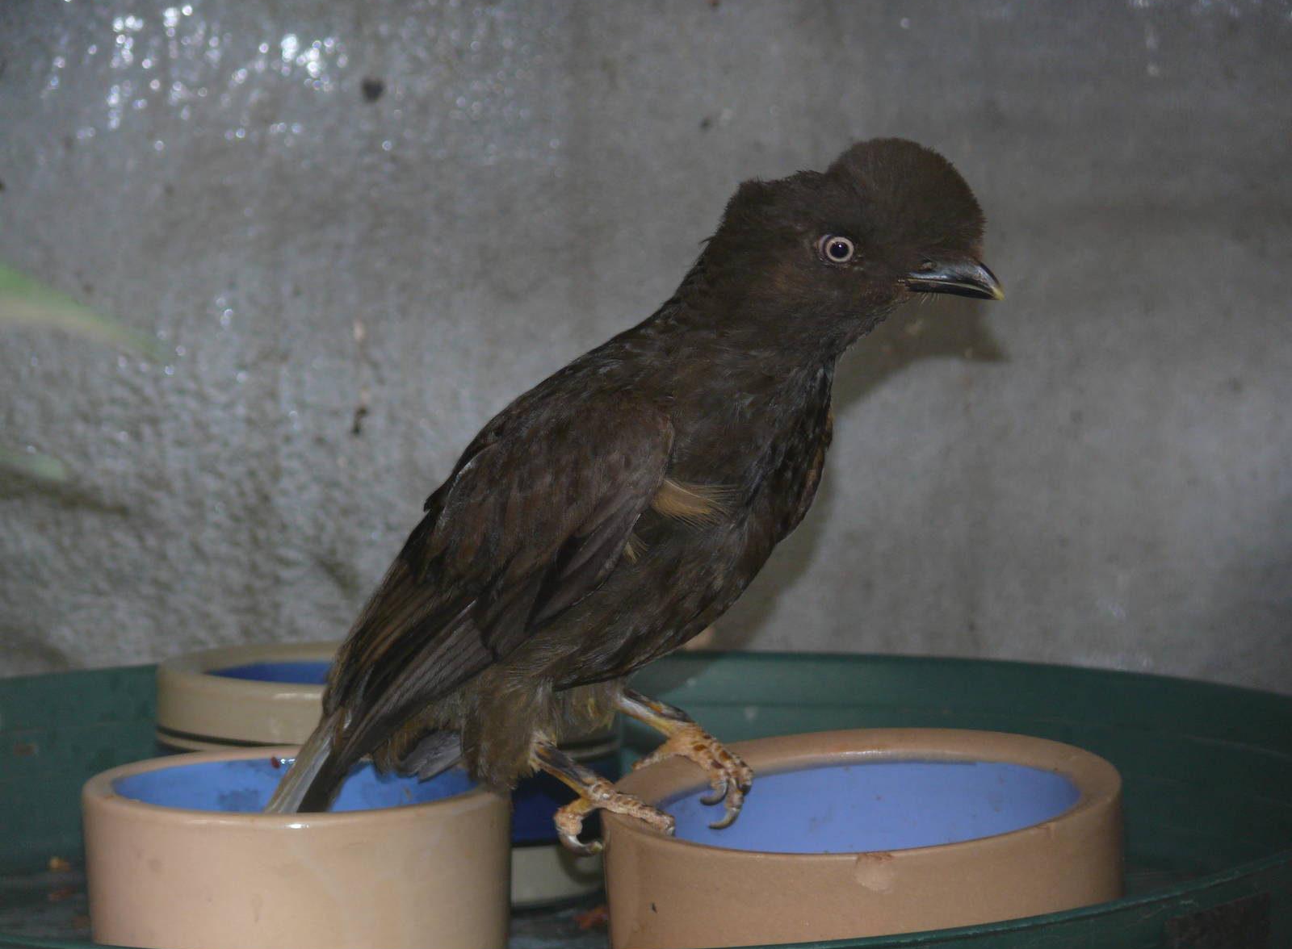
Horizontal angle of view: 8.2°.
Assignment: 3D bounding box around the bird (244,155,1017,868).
[{"bbox_3d":[-0.004,0.007,2.600,0.209,0.202,0.090,0,8,10],"label":"bird"}]

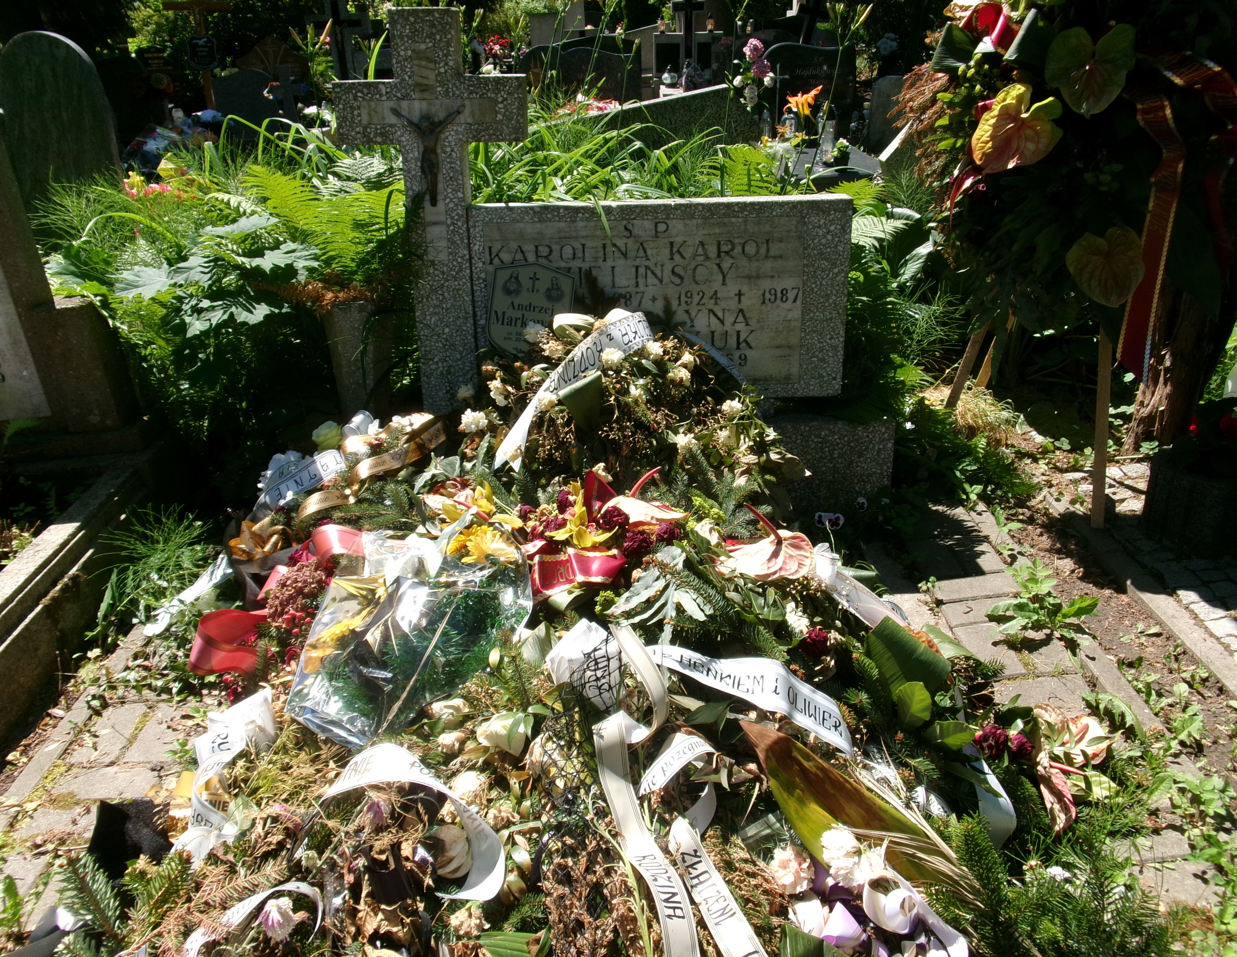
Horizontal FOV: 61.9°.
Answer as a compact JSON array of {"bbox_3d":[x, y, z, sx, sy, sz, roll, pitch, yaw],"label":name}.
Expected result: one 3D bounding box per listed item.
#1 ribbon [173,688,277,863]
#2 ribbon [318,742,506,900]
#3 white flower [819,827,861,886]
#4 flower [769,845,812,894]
[{"bbox_3d":[-0.642,0.485,1.686,0.167,0.208,0.156,-1,23,1],"label":"ribbon"},{"bbox_3d":[-0.301,0.498,1.500,0.255,0.125,0.165,-6,22,-13],"label":"ribbon"},{"bbox_3d":[0.325,0.552,1.510,0.058,0.062,0.055,4,22,14],"label":"white flower"},{"bbox_3d":[0.250,0.567,1.500,0.060,0.058,0.052,3,22,11],"label":"flower"}]

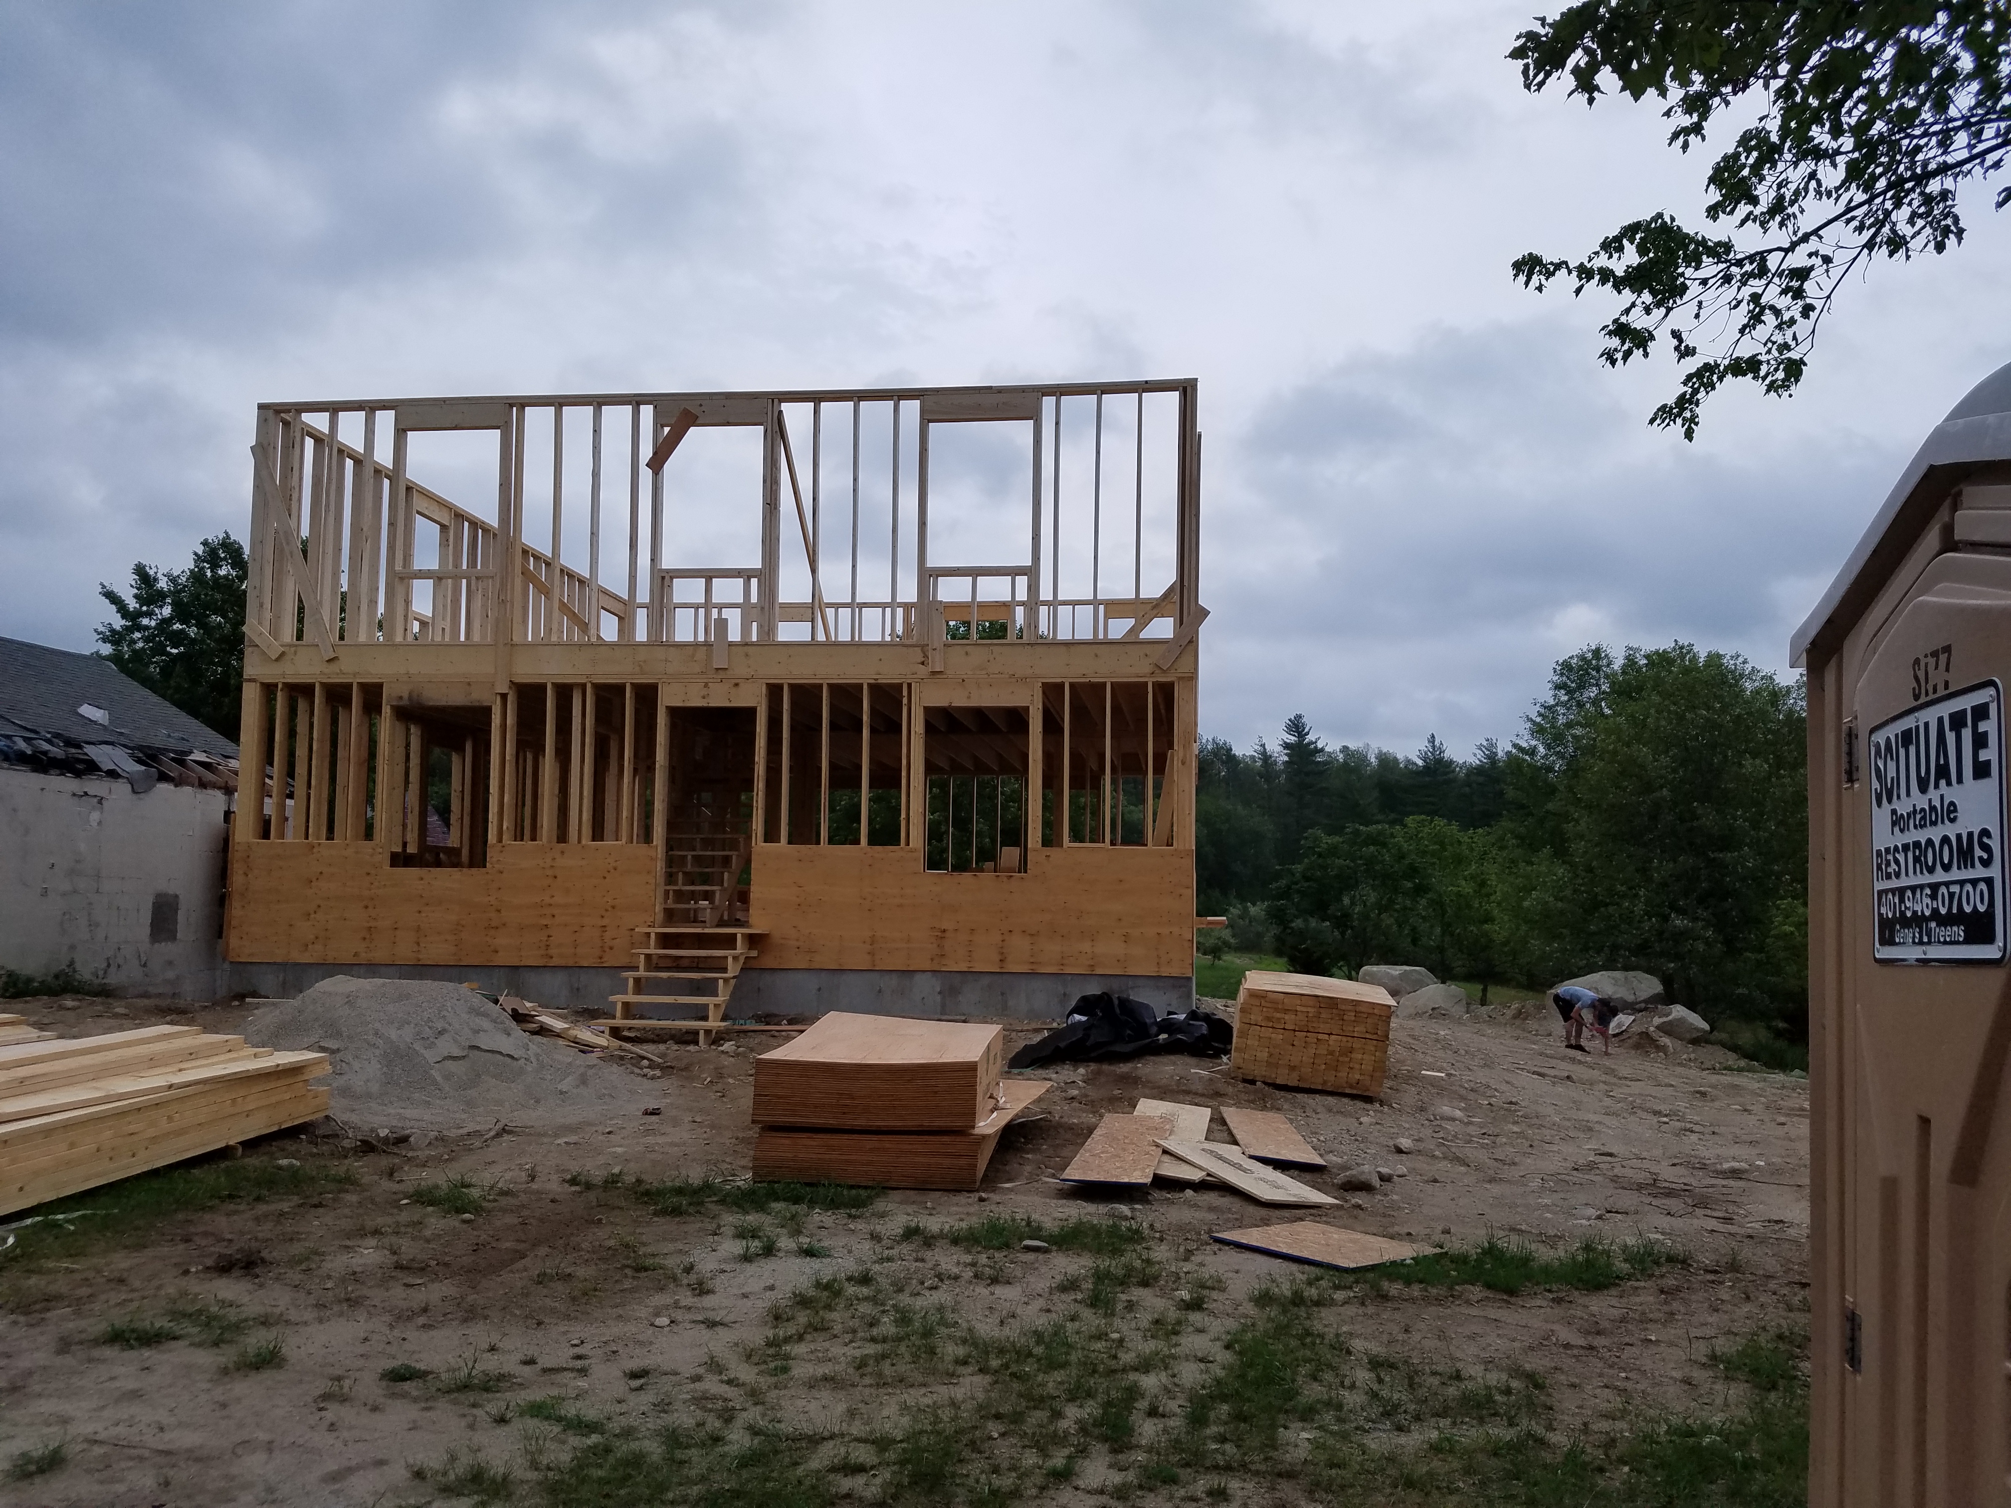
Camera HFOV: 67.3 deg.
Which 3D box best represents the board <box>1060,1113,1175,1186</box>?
[{"bbox_3d":[0.744,2.444,9.406,0.483,0.020,2.448,0,-5,10],"label":"board"}]

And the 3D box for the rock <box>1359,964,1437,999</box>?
[{"bbox_3d":[6.319,3.728,24.300,1.240,0.680,0.950,-1,-5,15],"label":"rock"}]

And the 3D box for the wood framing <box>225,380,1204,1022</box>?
[{"bbox_3d":[-2.520,-0.058,20.632,9.754,6.360,11.050,0,-5,5],"label":"wood framing"}]

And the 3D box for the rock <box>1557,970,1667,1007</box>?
[{"bbox_3d":[10.491,4.117,26.300,1.850,0.700,1.300,-1,-5,22],"label":"rock"}]

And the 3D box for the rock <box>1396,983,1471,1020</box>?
[{"bbox_3d":[6.434,3.719,22.700,1.100,0.550,0.880,-1,-5,16],"label":"rock"}]

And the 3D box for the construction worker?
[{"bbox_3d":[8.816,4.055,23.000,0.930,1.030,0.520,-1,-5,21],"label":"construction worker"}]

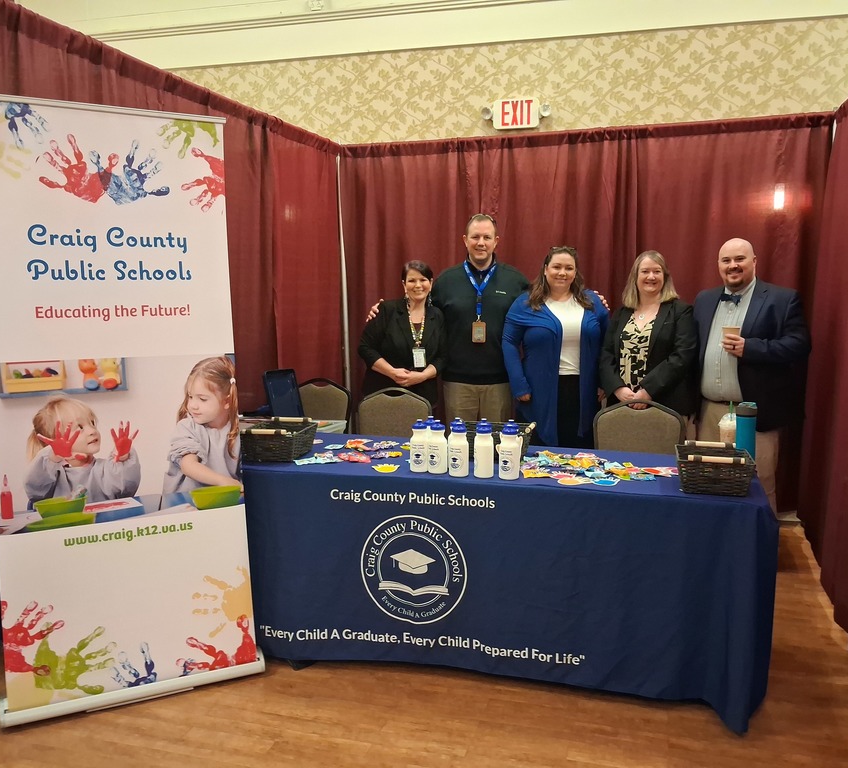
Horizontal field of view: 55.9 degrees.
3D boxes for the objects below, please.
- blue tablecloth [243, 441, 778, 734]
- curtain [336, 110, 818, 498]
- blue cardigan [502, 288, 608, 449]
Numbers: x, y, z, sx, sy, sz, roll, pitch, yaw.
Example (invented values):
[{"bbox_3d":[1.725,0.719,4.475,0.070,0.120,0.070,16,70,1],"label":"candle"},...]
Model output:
[{"bbox_3d":[0.132,0.690,3.354,2.420,0.750,0.860,2,7,17],"label":"blue tablecloth"},{"bbox_3d":[0.890,-0.370,5.159,3.020,2.400,0.120,2,7,17],"label":"curtain"},{"bbox_3d":[0.687,-0.077,4.206,0.550,0.836,0.340,-1,7,-3],"label":"blue cardigan"}]

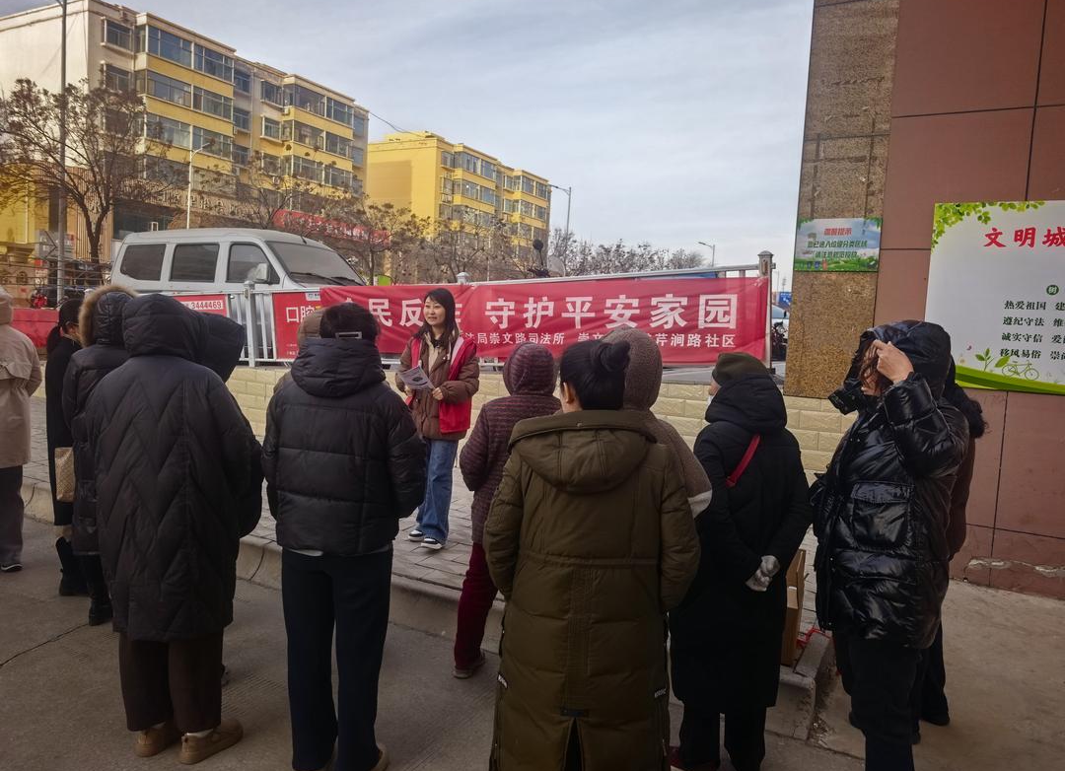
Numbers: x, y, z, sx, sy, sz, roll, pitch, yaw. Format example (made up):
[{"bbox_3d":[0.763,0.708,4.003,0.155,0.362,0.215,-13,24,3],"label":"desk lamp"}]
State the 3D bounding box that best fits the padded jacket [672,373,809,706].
[{"bbox_3d":[0.769,0.541,2.643,0.500,1.168,0.370,2,4,-23],"label":"padded jacket"}]

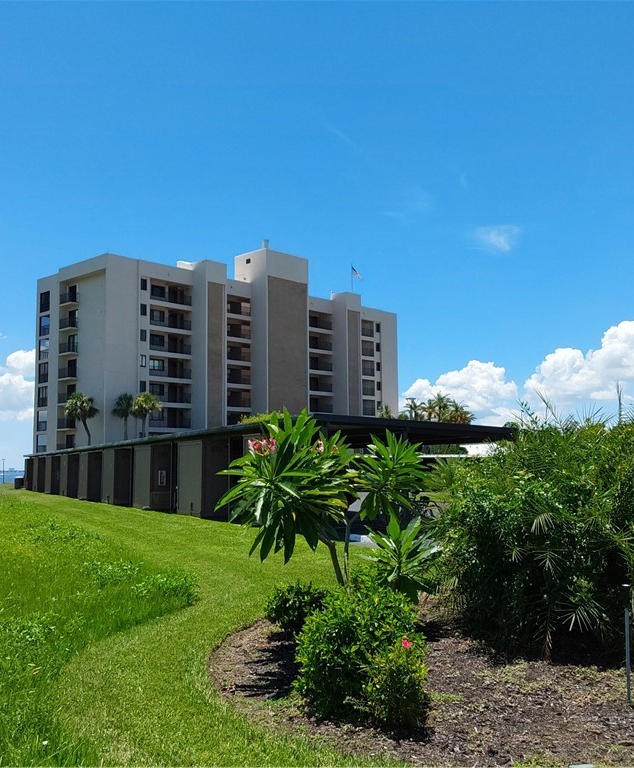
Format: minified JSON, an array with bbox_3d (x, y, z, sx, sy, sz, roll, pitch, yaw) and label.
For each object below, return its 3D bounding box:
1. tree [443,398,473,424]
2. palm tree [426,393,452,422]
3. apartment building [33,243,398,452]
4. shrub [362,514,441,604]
[{"bbox_3d":[16.914,6.510,97.519,3.700,9.520,3.700,-1,-6,0],"label":"tree"},{"bbox_3d":[14.849,6.213,99.467,3.400,10.550,3.400,-1,-6,0],"label":"palm tree"},{"bbox_3d":[-9.021,-1.433,105.013,16.650,27.420,48.290,-6,-8,43],"label":"apartment building"},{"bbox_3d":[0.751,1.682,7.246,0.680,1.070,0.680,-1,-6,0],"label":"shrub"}]

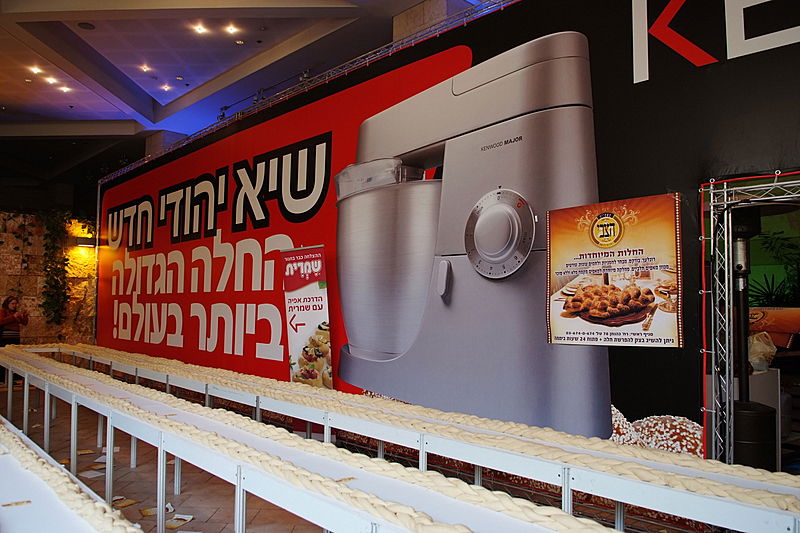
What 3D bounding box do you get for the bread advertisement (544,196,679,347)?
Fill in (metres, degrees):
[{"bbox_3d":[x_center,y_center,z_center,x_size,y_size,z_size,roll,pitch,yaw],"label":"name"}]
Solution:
[{"bbox_3d":[1.470,0.050,4.063,0.020,1.008,0.987,5,-6,-43],"label":"bread advertisement"}]

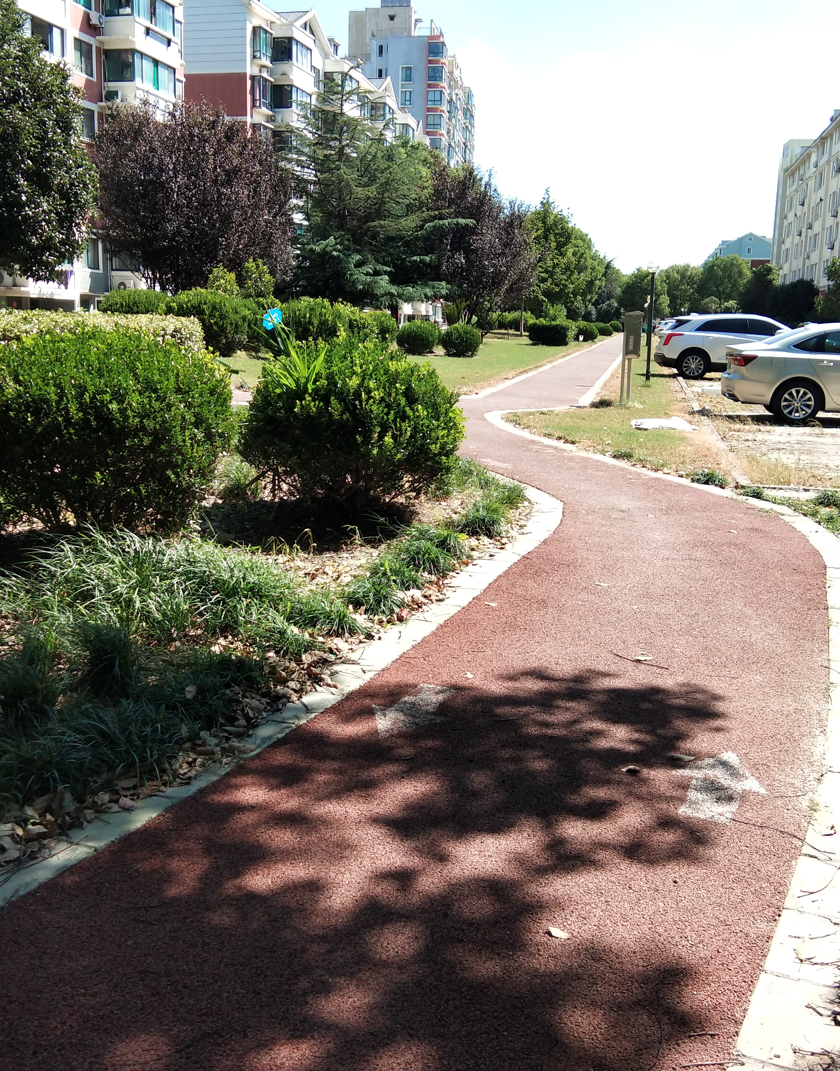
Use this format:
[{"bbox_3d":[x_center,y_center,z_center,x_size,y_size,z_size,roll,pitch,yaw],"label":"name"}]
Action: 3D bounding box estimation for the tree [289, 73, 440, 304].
[{"bbox_3d":[-2.033,-12.211,48.166,5.984,9.955,5.800,1,10,-3],"label":"tree"}]

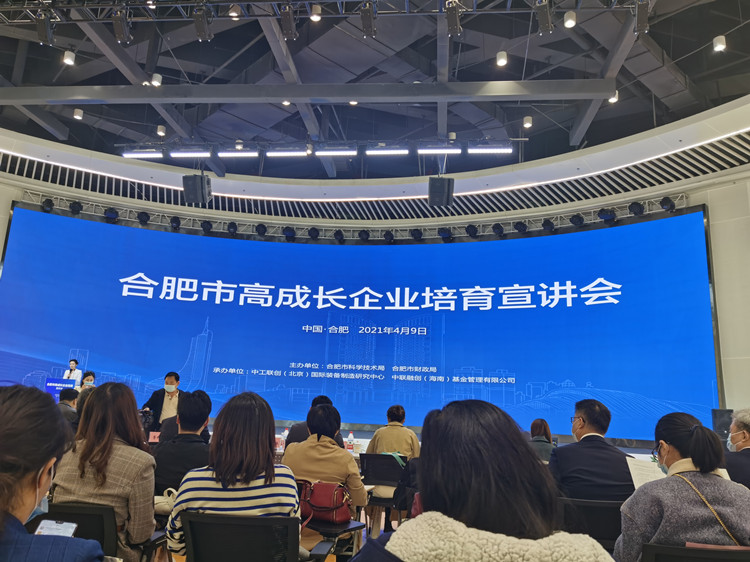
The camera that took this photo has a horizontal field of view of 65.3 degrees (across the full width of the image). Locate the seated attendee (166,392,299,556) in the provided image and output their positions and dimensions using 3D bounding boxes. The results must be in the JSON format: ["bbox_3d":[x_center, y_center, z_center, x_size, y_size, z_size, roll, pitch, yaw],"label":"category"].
[{"bbox_3d":[-0.508,1.046,2.194,0.520,1.220,0.800,3,-13,0],"label":"seated attendee"}]

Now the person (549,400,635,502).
[{"bbox_3d":[1.056,1.302,3.128,0.520,1.310,0.820,4,-13,-3],"label":"person"}]

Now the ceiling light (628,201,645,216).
[{"bbox_3d":[6.209,-1.721,13.886,0.310,0.330,0.310,-2,-14,21],"label":"ceiling light"}]

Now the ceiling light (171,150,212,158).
[{"bbox_3d":[-3.629,-2.502,11.565,0.790,0.110,0.160,1,-13,7],"label":"ceiling light"}]

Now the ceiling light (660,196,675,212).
[{"bbox_3d":[6.743,-1.759,13.481,0.310,0.340,0.310,-4,-15,26],"label":"ceiling light"}]

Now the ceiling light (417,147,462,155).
[{"bbox_3d":[1.205,-2.423,10.873,0.790,0.110,0.160,1,-13,7],"label":"ceiling light"}]

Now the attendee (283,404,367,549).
[{"bbox_3d":[-0.260,1.329,3.305,0.500,1.230,0.800,1,-13,8],"label":"attendee"}]

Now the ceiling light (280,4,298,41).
[{"bbox_3d":[-1.002,-3.028,6.850,0.200,0.220,0.380,1,-53,8],"label":"ceiling light"}]

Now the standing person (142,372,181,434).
[{"bbox_3d":[-2.669,1.936,7.313,0.560,1.570,0.400,0,-13,12],"label":"standing person"}]

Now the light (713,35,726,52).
[{"bbox_3d":[5.290,-3.642,8.975,0.190,0.220,0.190,1,-13,7],"label":"light"}]

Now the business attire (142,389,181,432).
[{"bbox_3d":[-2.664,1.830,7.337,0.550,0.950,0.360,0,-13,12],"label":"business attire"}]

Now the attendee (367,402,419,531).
[{"bbox_3d":[0.190,1.794,5.395,0.500,1.270,0.780,1,-13,8],"label":"attendee"}]

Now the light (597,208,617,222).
[{"bbox_3d":[4.788,-1.339,12.044,0.360,0.320,0.320,1,-13,8],"label":"light"}]

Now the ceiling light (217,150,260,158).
[{"bbox_3d":[-2.311,-2.150,9.902,0.700,0.110,0.170,1,-13,8],"label":"ceiling light"}]

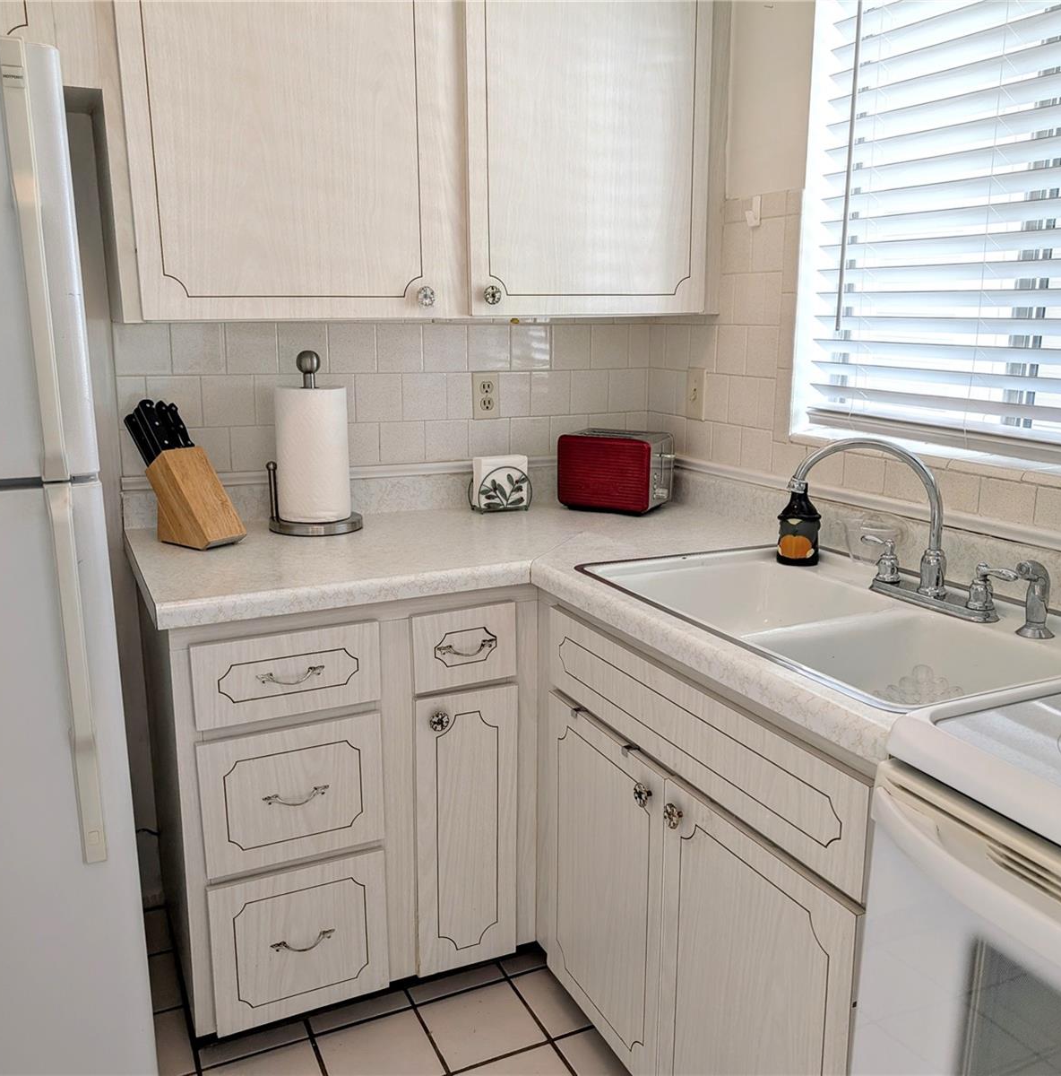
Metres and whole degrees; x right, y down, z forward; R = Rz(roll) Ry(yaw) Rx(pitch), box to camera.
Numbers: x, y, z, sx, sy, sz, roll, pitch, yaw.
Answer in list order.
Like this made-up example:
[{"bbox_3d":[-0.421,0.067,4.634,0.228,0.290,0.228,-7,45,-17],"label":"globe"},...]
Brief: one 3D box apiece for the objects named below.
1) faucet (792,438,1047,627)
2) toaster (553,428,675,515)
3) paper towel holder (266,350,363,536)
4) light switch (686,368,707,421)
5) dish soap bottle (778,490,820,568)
[{"bbox_3d":[0.607,-0.021,1.583,0.292,0.257,0.362,-3,13,-15],"label":"faucet"},{"bbox_3d":[0.214,-0.162,2.410,0.252,0.182,0.159,7,14,27],"label":"toaster"},{"bbox_3d":[-0.467,-0.209,2.138,0.199,0.383,0.199,-2,12,-13],"label":"paper towel holder"},{"bbox_3d":[0.409,-0.355,2.457,0.013,0.121,0.073,-5,13,-25],"label":"light switch"},{"bbox_3d":[0.513,-0.029,1.875,0.077,0.151,0.074,4,13,15],"label":"dish soap bottle"}]

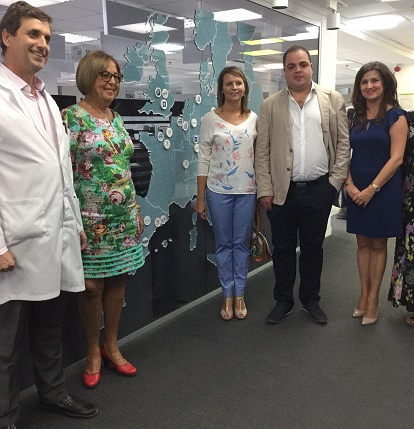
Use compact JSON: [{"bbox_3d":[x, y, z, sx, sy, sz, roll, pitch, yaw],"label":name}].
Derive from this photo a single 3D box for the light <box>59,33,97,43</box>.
[{"bbox_3d":[-1.856,-2.404,7.009,0.600,0.080,0.600,6,12,33],"label":"light"}]

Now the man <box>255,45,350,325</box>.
[{"bbox_3d":[0.624,-0.195,3.416,0.630,1.788,0.350,0,10,8],"label":"man"}]

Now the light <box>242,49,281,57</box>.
[{"bbox_3d":[0.927,-2.792,8.871,0.600,0.080,0.600,6,12,33],"label":"light"}]

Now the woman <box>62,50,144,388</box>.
[{"bbox_3d":[-0.533,0.020,2.671,0.460,1.671,0.300,-9,13,-37],"label":"woman"}]

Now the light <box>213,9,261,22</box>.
[{"bbox_3d":[0.254,-2.200,5.690,0.600,0.080,0.600,6,12,33],"label":"light"}]

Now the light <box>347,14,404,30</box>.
[{"bbox_3d":[2.005,-2.296,6.047,0.600,0.080,0.600,6,12,33],"label":"light"}]

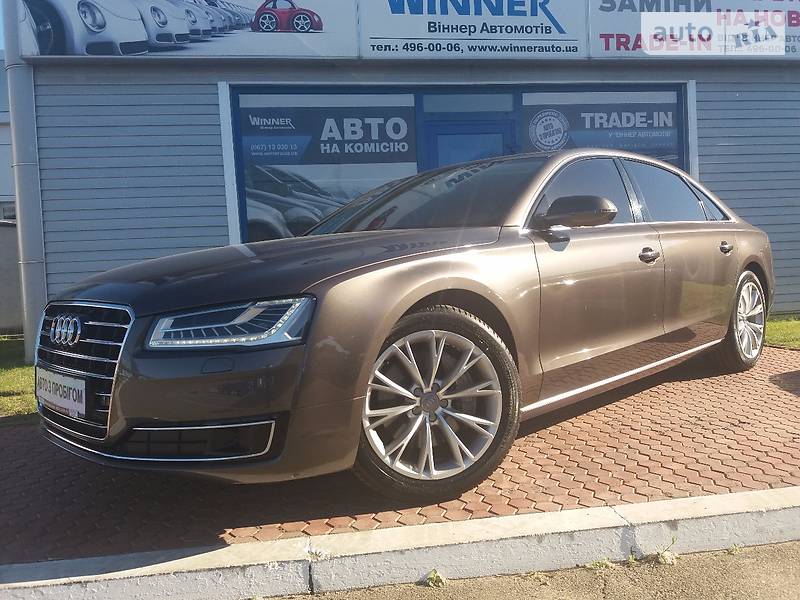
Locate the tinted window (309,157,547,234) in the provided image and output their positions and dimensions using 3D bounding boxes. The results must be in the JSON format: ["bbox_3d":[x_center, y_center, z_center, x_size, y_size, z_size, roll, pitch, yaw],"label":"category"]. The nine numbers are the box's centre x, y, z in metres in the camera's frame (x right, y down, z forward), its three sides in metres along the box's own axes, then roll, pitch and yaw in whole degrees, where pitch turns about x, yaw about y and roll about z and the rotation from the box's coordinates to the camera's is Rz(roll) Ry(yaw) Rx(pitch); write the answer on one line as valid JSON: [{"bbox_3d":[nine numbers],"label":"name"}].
[{"bbox_3d":[0.160,-0.542,3.574,1.380,0.140,0.770,0,38,46],"label":"tinted window"}]

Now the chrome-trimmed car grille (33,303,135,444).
[{"bbox_3d":[-1.153,0.232,2.307,0.130,0.460,0.850,-6,4,-44],"label":"chrome-trimmed car grille"}]

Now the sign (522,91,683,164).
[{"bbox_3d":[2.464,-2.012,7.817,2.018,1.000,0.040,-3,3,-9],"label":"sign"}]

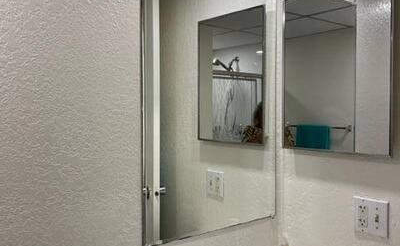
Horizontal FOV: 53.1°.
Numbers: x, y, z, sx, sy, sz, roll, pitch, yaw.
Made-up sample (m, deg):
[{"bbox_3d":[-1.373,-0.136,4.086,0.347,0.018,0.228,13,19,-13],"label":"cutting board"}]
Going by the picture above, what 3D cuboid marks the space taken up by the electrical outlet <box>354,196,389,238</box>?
[{"bbox_3d":[0.545,0.302,1.287,0.018,0.115,0.116,-1,2,-40],"label":"electrical outlet"}]

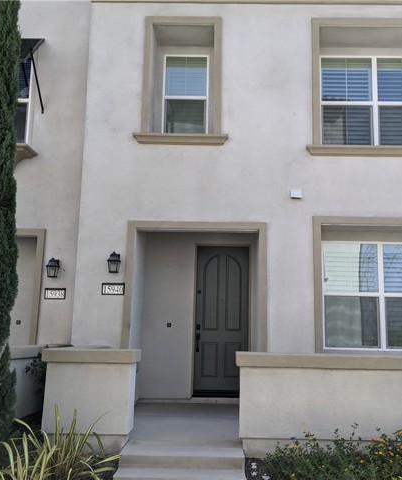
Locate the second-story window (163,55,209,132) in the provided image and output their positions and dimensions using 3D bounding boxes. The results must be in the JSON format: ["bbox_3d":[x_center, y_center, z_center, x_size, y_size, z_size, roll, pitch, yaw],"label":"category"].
[{"bbox_3d":[-0.258,-2.385,8.409,0.765,1.510,0.100,1,-9,1],"label":"second-story window"}]

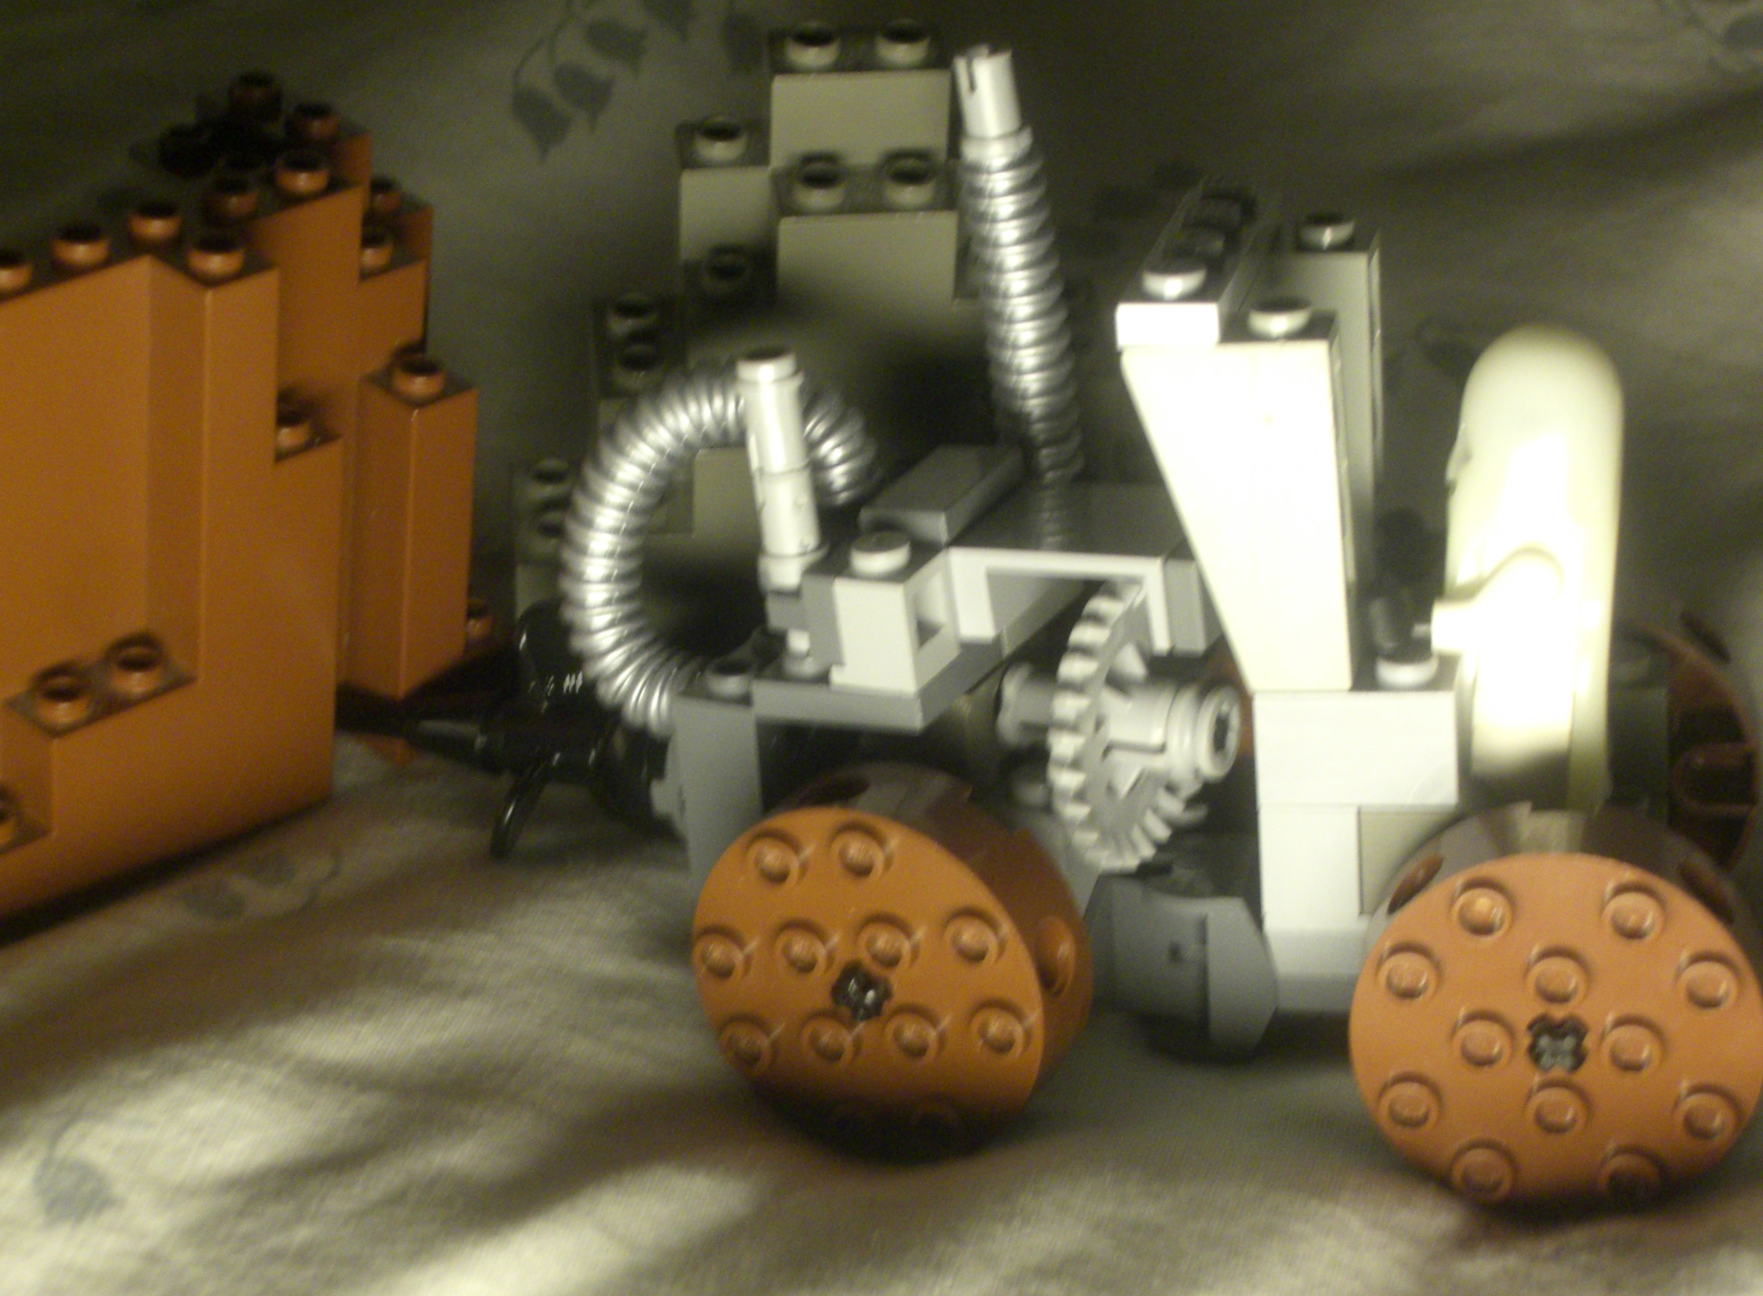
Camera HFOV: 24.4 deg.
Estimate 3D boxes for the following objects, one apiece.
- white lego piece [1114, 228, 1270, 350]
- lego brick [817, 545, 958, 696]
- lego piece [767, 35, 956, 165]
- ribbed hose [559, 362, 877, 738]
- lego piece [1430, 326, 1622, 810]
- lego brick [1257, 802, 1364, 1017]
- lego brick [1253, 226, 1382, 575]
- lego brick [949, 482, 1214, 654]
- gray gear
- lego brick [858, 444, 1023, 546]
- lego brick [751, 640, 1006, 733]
[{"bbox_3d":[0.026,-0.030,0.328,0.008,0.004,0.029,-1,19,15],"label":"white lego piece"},{"bbox_3d":[0.001,-0.003,0.342,0.008,0.011,0.008,3,23,28],"label":"lego brick"},{"bbox_3d":[-0.002,-0.050,0.368,0.016,0.010,0.008,-3,42,-6],"label":"lego piece"},{"bbox_3d":[-0.014,-0.009,0.353,0.028,0.031,0.012,-6,20,-1],"label":"ribbed hose"},{"bbox_3d":[0.052,-0.006,0.330,0.015,0.042,0.020,4,21,13],"label":"lego piece"},{"bbox_3d":[0.036,0.020,0.332,0.008,0.017,0.008,-1,19,15],"label":"lego brick"},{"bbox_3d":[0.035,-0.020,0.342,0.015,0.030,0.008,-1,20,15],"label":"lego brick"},{"bbox_3d":[0.020,-0.007,0.344,0.023,0.008,0.016,3,23,28],"label":"lego brick"},{"bbox_3d":[0.024,0.006,0.343,0.011,0.025,0.025,7,26,28],"label":"gray gear"},{"bbox_3d":[0.005,-0.013,0.348,0.008,0.003,0.016,5,25,26],"label":"lego brick"},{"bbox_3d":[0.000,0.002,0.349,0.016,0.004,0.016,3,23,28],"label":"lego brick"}]

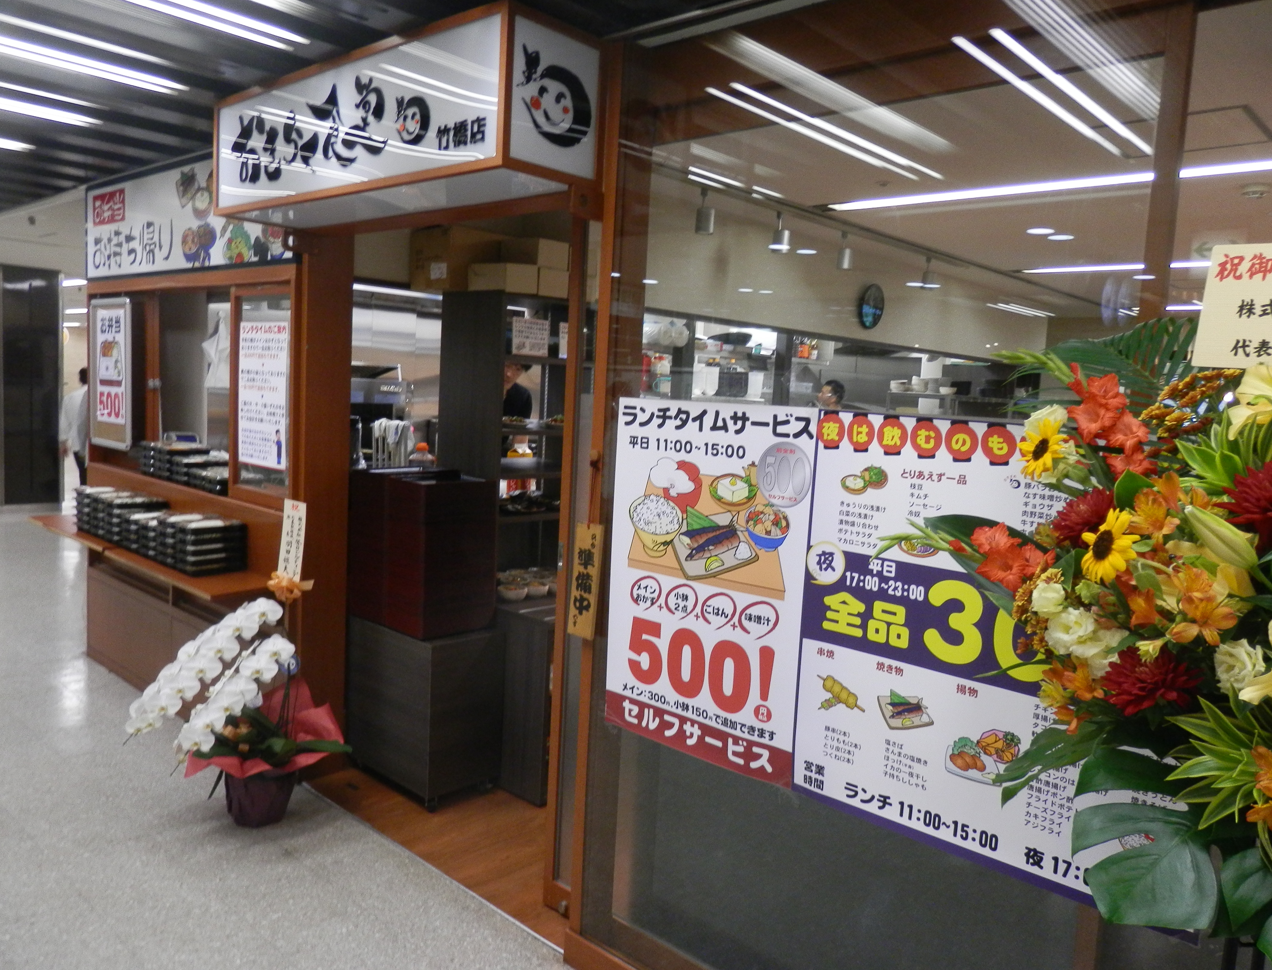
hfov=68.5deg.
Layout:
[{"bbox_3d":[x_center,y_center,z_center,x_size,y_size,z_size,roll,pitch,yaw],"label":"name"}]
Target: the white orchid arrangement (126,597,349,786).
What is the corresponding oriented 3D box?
[{"bbox_3d":[-1.314,0.680,3.072,0.452,0.585,0.562,9,9,41],"label":"white orchid arrangement"}]

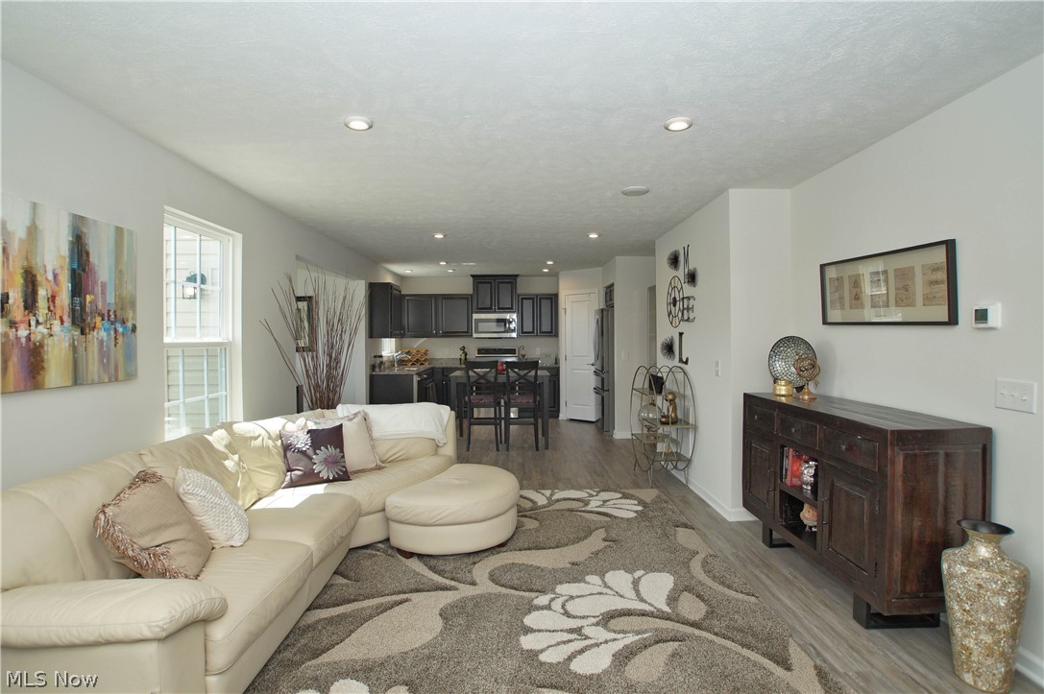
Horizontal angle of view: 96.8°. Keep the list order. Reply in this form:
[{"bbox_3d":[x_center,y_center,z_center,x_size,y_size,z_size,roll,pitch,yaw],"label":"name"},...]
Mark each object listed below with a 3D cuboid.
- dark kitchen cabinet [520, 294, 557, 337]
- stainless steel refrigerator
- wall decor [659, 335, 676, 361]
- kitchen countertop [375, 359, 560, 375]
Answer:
[{"bbox_3d":[0.267,-0.533,8.066,0.680,0.762,0.320,0,1,-1],"label":"dark kitchen cabinet"},{"bbox_3d":[1.502,0.331,6.760,0.800,1.750,0.880,0,1,-1],"label":"stainless steel refrigerator"},{"bbox_3d":[1.452,0.018,4.667,0.120,0.250,0.250,0,1,-1],"label":"wall decor"},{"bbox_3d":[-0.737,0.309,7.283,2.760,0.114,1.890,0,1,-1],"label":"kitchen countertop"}]

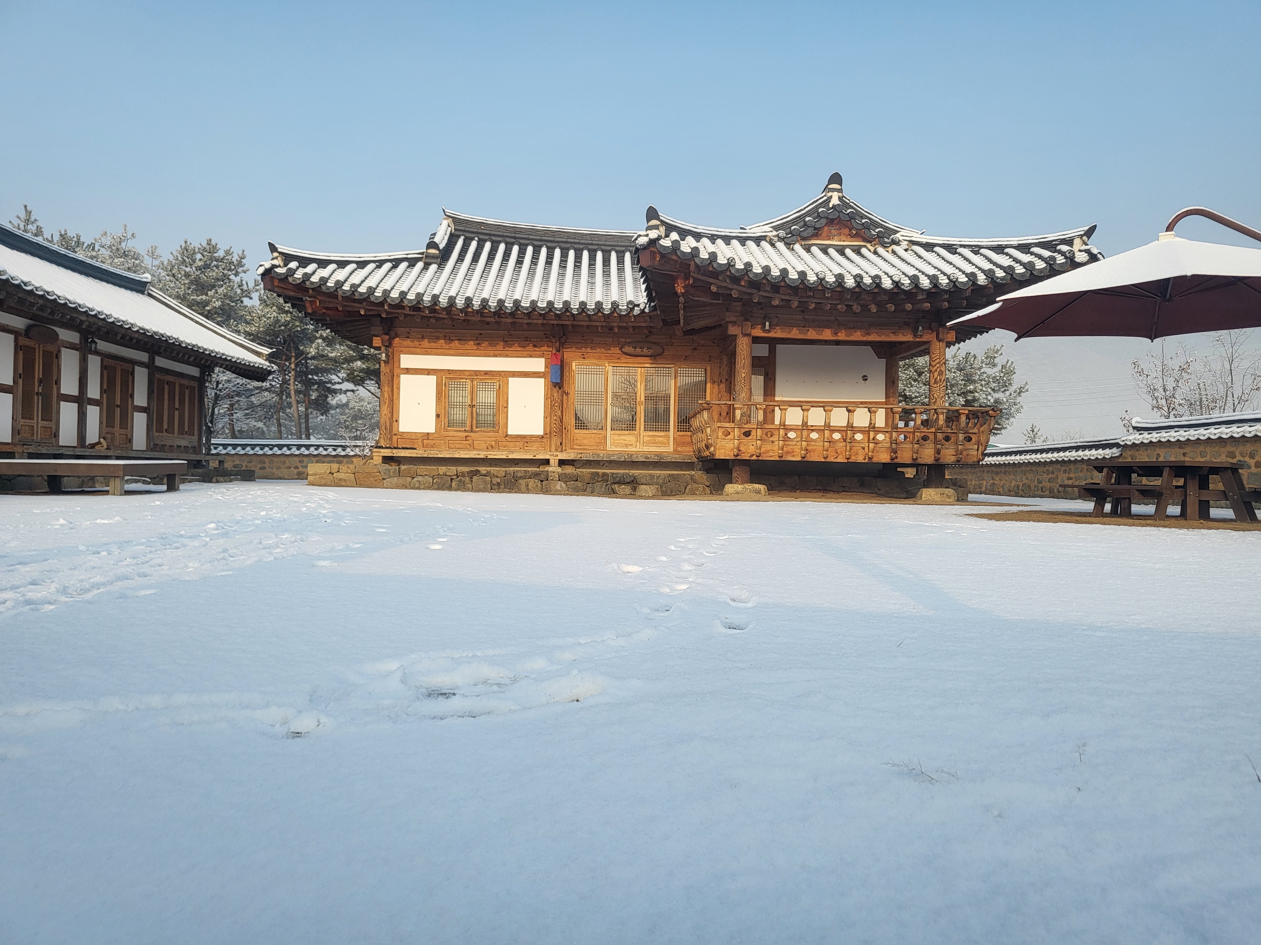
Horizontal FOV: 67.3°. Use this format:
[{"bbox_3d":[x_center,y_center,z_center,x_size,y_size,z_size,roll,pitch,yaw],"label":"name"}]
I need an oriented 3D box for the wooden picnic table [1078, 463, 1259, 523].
[{"bbox_3d":[7.117,0.243,12.600,1.900,0.750,1.950,1,0,-35],"label":"wooden picnic table"}]

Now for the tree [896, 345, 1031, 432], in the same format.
[{"bbox_3d":[10.285,-1.707,29.810,4.500,4.900,4.300,1,0,0],"label":"tree"}]

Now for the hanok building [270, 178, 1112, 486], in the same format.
[{"bbox_3d":[0.029,-2.747,21.045,14.300,6.500,12.400,1,0,-3],"label":"hanok building"}]

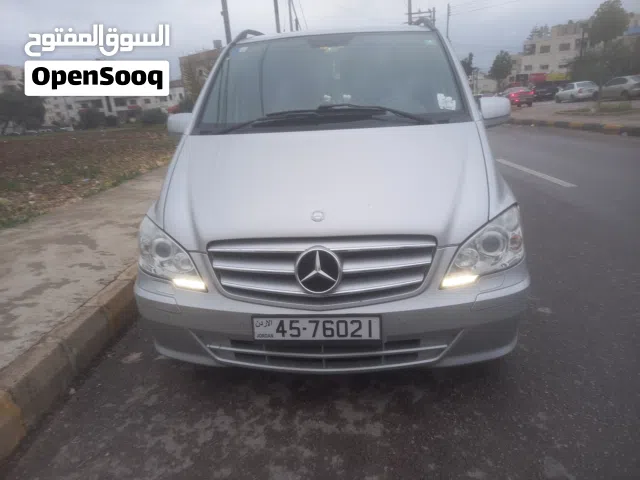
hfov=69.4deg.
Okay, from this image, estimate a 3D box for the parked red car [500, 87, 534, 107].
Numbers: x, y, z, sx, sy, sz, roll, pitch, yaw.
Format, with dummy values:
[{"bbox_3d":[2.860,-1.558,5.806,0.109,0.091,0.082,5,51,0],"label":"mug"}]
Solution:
[{"bbox_3d":[14.614,-10.581,34.200,1.760,1.450,4.500,1,18,12],"label":"parked red car"}]

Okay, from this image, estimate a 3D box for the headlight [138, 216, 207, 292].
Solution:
[{"bbox_3d":[-0.698,0.048,2.216,0.400,0.300,0.370,-1,17,6],"label":"headlight"}]

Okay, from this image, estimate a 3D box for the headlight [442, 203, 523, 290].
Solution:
[{"bbox_3d":[0.724,0.016,2.071,0.400,0.300,0.370,-1,17,6],"label":"headlight"}]

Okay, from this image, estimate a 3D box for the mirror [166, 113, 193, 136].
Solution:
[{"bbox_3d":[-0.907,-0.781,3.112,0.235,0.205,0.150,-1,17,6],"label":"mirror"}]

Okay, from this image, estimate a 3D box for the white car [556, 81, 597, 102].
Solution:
[{"bbox_3d":[20.446,-11.752,36.700,1.680,1.470,4.100,-1,17,7],"label":"white car"}]

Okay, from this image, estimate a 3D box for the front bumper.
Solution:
[{"bbox_3d":[0.012,0.295,2.079,1.890,0.540,0.520,-1,17,6],"label":"front bumper"}]

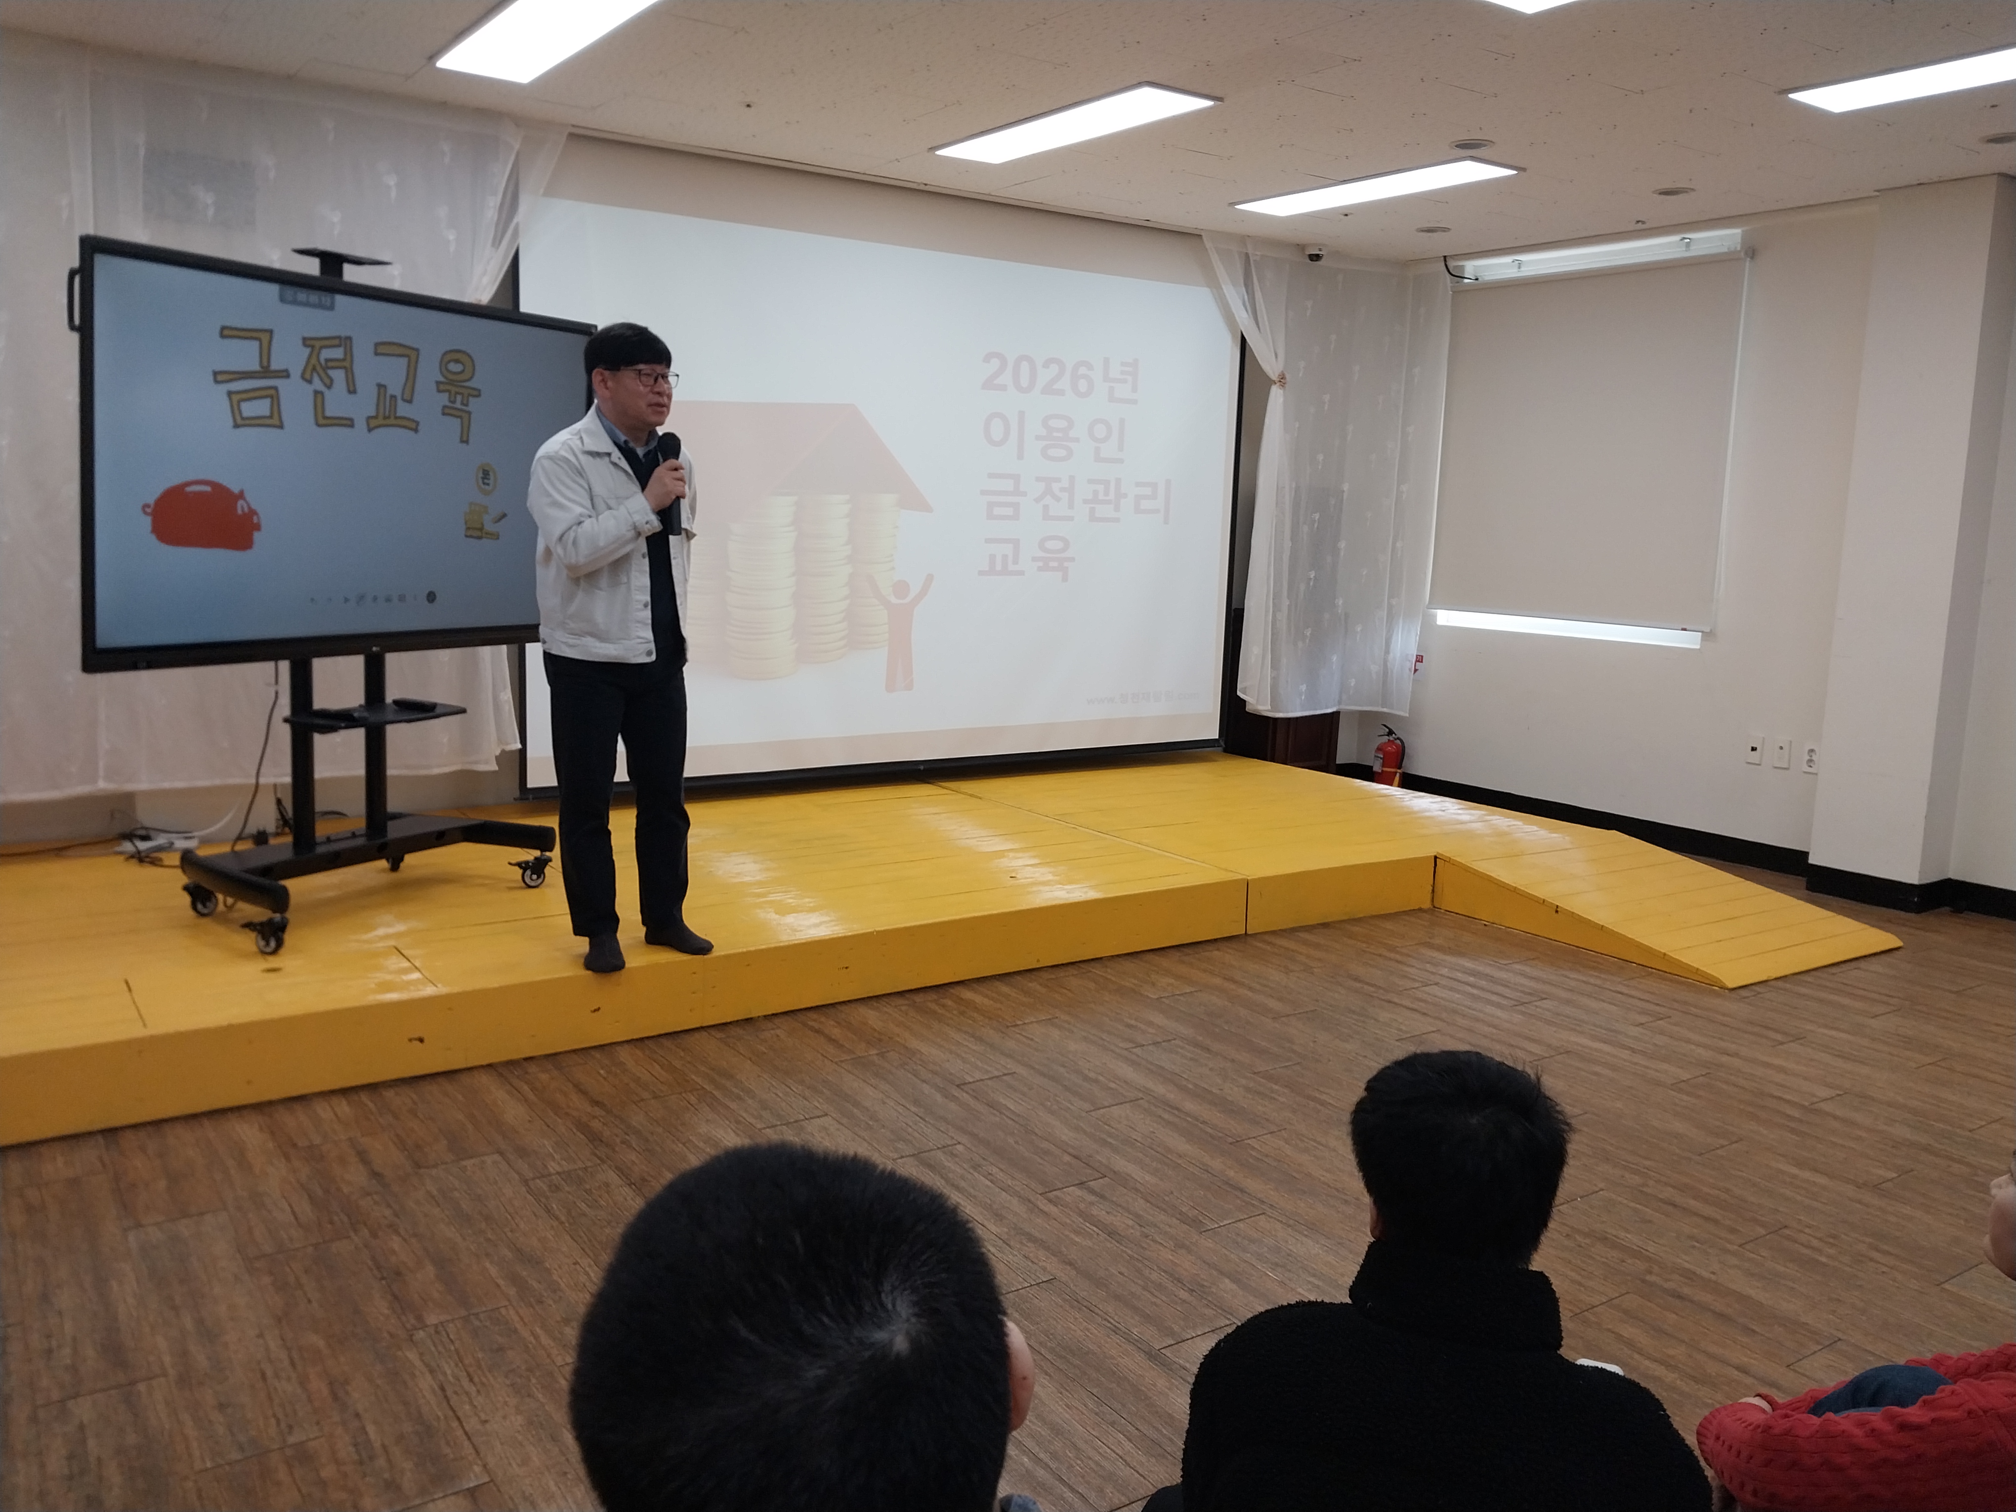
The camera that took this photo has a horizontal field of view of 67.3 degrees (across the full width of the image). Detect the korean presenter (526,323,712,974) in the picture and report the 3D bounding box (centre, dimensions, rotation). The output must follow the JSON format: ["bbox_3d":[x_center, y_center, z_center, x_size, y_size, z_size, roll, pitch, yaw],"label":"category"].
[{"bbox_3d":[-1.016,-0.282,4.002,0.500,1.680,0.370,-7,12,-44],"label":"korean presenter"}]

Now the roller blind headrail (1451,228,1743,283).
[{"bbox_3d":[2.705,-2.371,7.153,0.100,0.130,1.560,-4,11,-34],"label":"roller blind headrail"}]

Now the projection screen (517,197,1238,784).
[{"bbox_3d":[-0.357,-1.122,6.879,3.710,2.408,0.070,-4,11,-34],"label":"projection screen"}]

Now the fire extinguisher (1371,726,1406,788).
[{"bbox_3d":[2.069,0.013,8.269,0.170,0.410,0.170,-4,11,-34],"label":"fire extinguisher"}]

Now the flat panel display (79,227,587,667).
[{"bbox_3d":[-1.824,-0.811,4.351,0.080,1.020,1.700,10,11,26],"label":"flat panel display"}]

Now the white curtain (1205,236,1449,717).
[{"bbox_3d":[1.613,-1.390,7.858,1.220,2.408,0.400,-4,11,-34],"label":"white curtain"}]

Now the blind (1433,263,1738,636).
[{"bbox_3d":[2.689,-1.490,7.280,0.080,1.670,1.620,-4,11,-34],"label":"blind"}]

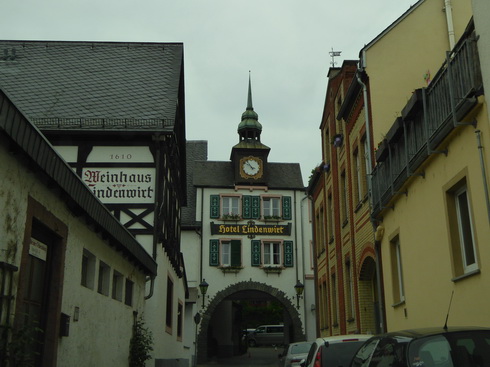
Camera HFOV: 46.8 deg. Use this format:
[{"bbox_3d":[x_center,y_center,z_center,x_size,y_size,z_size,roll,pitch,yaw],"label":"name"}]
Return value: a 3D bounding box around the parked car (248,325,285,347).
[{"bbox_3d":[2.258,13.818,51.119,4.850,1.893,1.900,0,-16,0],"label":"parked car"}]

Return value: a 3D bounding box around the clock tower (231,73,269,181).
[{"bbox_3d":[0.331,-3.295,34.066,2.200,7.650,2.150,1,-16,-5],"label":"clock tower"}]

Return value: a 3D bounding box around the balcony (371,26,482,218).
[{"bbox_3d":[3.384,-0.708,10.830,0.650,1.196,7.082,-1,-16,1],"label":"balcony"}]

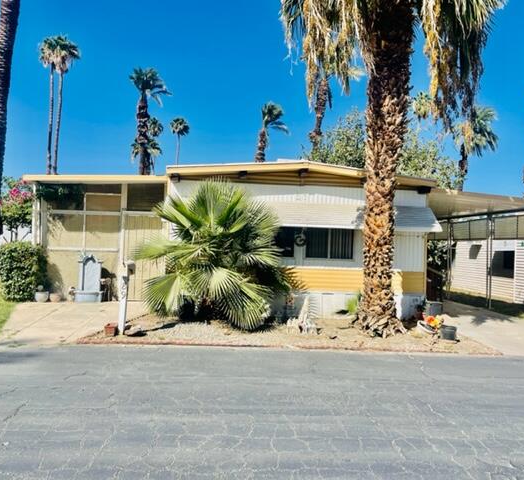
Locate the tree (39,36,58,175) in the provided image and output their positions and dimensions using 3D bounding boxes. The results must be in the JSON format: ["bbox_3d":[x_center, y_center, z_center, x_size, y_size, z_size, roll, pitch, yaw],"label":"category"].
[{"bbox_3d":[-20.615,-9.060,46.398,2.500,21.060,2.500,1,-1,-5],"label":"tree"}]

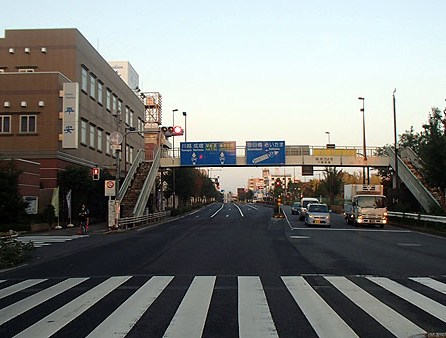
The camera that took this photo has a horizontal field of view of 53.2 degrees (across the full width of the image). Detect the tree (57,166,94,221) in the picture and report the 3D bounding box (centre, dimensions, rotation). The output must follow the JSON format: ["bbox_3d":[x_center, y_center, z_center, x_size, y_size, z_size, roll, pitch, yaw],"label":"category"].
[{"bbox_3d":[-10.045,1.816,30.451,2.300,3.950,2.300,0,-4,0],"label":"tree"}]

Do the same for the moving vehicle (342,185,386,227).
[{"bbox_3d":[9.505,2.505,30.281,1.970,2.800,4.950,-1,-4,6],"label":"moving vehicle"}]

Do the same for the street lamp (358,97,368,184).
[{"bbox_3d":[13.241,-1.009,42.204,0.850,11.650,0.320,0,-4,0],"label":"street lamp"}]

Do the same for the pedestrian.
[{"bbox_3d":[-6.953,2.529,22.371,0.520,1.530,0.420,0,-4,0],"label":"pedestrian"}]

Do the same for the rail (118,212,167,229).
[{"bbox_3d":[-5.959,3.859,34.817,0.200,0.780,16.500,-1,-4,2],"label":"rail"}]

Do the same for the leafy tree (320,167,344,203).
[{"bbox_3d":[16.508,2.802,67.487,4.200,7.300,4.200,-1,-4,2],"label":"leafy tree"}]

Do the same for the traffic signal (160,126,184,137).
[{"bbox_3d":[-3.103,-2.304,27.377,1.350,0.520,0.420,-1,-4,2],"label":"traffic signal"}]

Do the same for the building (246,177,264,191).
[{"bbox_3d":[21.953,15.683,305.702,12.000,19.000,12.000,0,-4,0],"label":"building"}]

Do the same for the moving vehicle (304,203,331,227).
[{"bbox_3d":[6.333,3.118,30.038,1.500,1.530,3.400,-1,-4,6],"label":"moving vehicle"}]

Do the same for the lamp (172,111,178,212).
[{"bbox_3d":[-5.511,-0.819,50.422,0.750,12.200,0.350,-1,-4,2],"label":"lamp"}]

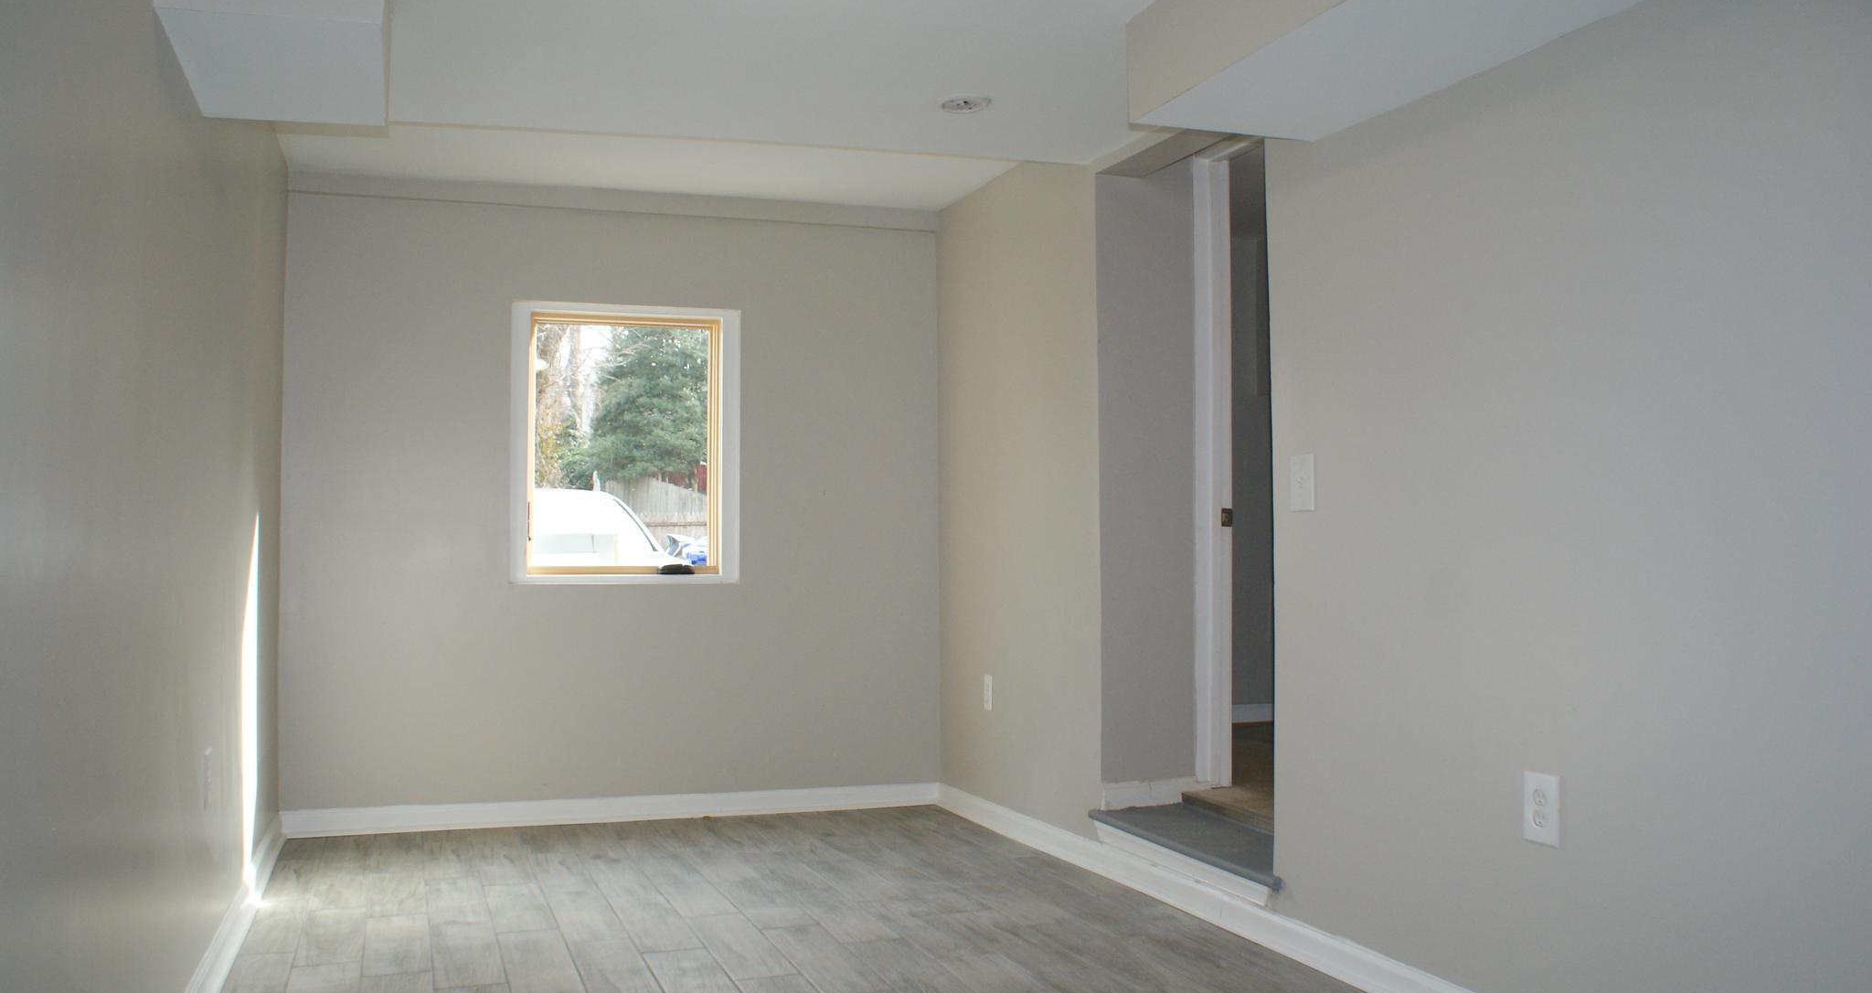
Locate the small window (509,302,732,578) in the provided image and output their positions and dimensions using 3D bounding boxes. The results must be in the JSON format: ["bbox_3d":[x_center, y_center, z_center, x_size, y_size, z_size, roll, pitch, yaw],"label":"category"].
[{"bbox_3d":[-1.123,-0.188,5.116,0.810,1.010,0.090,1,-3,-15],"label":"small window"}]

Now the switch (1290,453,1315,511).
[{"bbox_3d":[0.854,-0.031,3.287,0.010,0.128,0.083,1,-3,-21],"label":"switch"}]

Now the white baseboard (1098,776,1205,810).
[{"bbox_3d":[0.645,0.885,4.187,0.337,0.080,0.020,1,-3,-21],"label":"white baseboard"}]

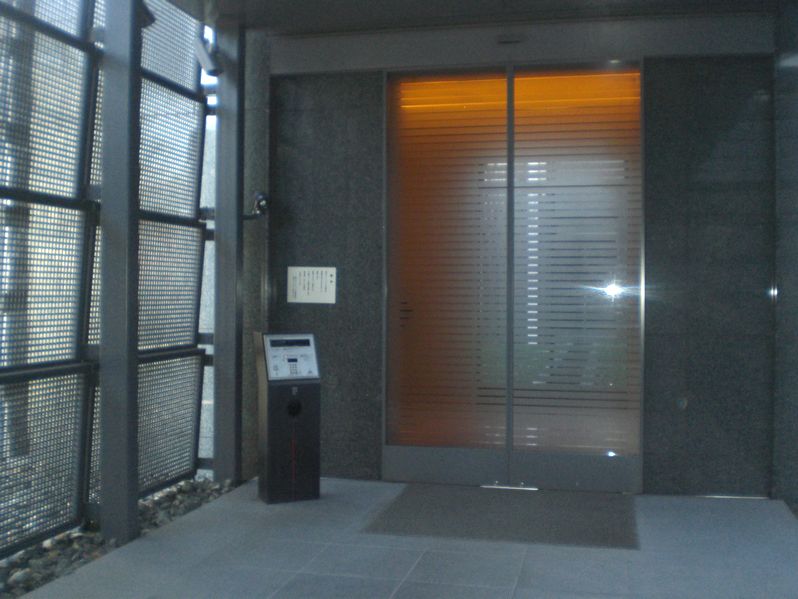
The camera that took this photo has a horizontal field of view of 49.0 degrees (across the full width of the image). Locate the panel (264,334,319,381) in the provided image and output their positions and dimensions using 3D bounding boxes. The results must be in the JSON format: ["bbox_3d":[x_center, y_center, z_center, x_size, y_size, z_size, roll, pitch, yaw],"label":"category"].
[{"bbox_3d":[-0.780,0.427,6.380,0.383,0.335,0.070,0,-19,-26],"label":"panel"}]

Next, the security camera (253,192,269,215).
[{"bbox_3d":[-1.079,-0.740,6.830,0.120,0.175,0.140,0,1,-24],"label":"security camera"}]

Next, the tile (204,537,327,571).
[{"bbox_3d":[-0.761,1.486,5.103,0.580,0.020,0.561,0,1,13],"label":"tile"}]

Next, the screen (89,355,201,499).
[{"bbox_3d":[-1.738,0.876,6.118,0.050,0.899,1.581,6,2,13],"label":"screen"}]

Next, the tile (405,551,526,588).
[{"bbox_3d":[0.377,1.494,4.846,0.580,0.020,0.561,0,1,13],"label":"tile"}]

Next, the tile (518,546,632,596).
[{"bbox_3d":[0.944,1.498,4.718,0.580,0.020,0.561,0,1,13],"label":"tile"}]

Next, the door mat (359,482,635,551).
[{"bbox_3d":[0.755,1.461,6.039,1.705,0.015,1.395,0,1,13],"label":"door mat"}]

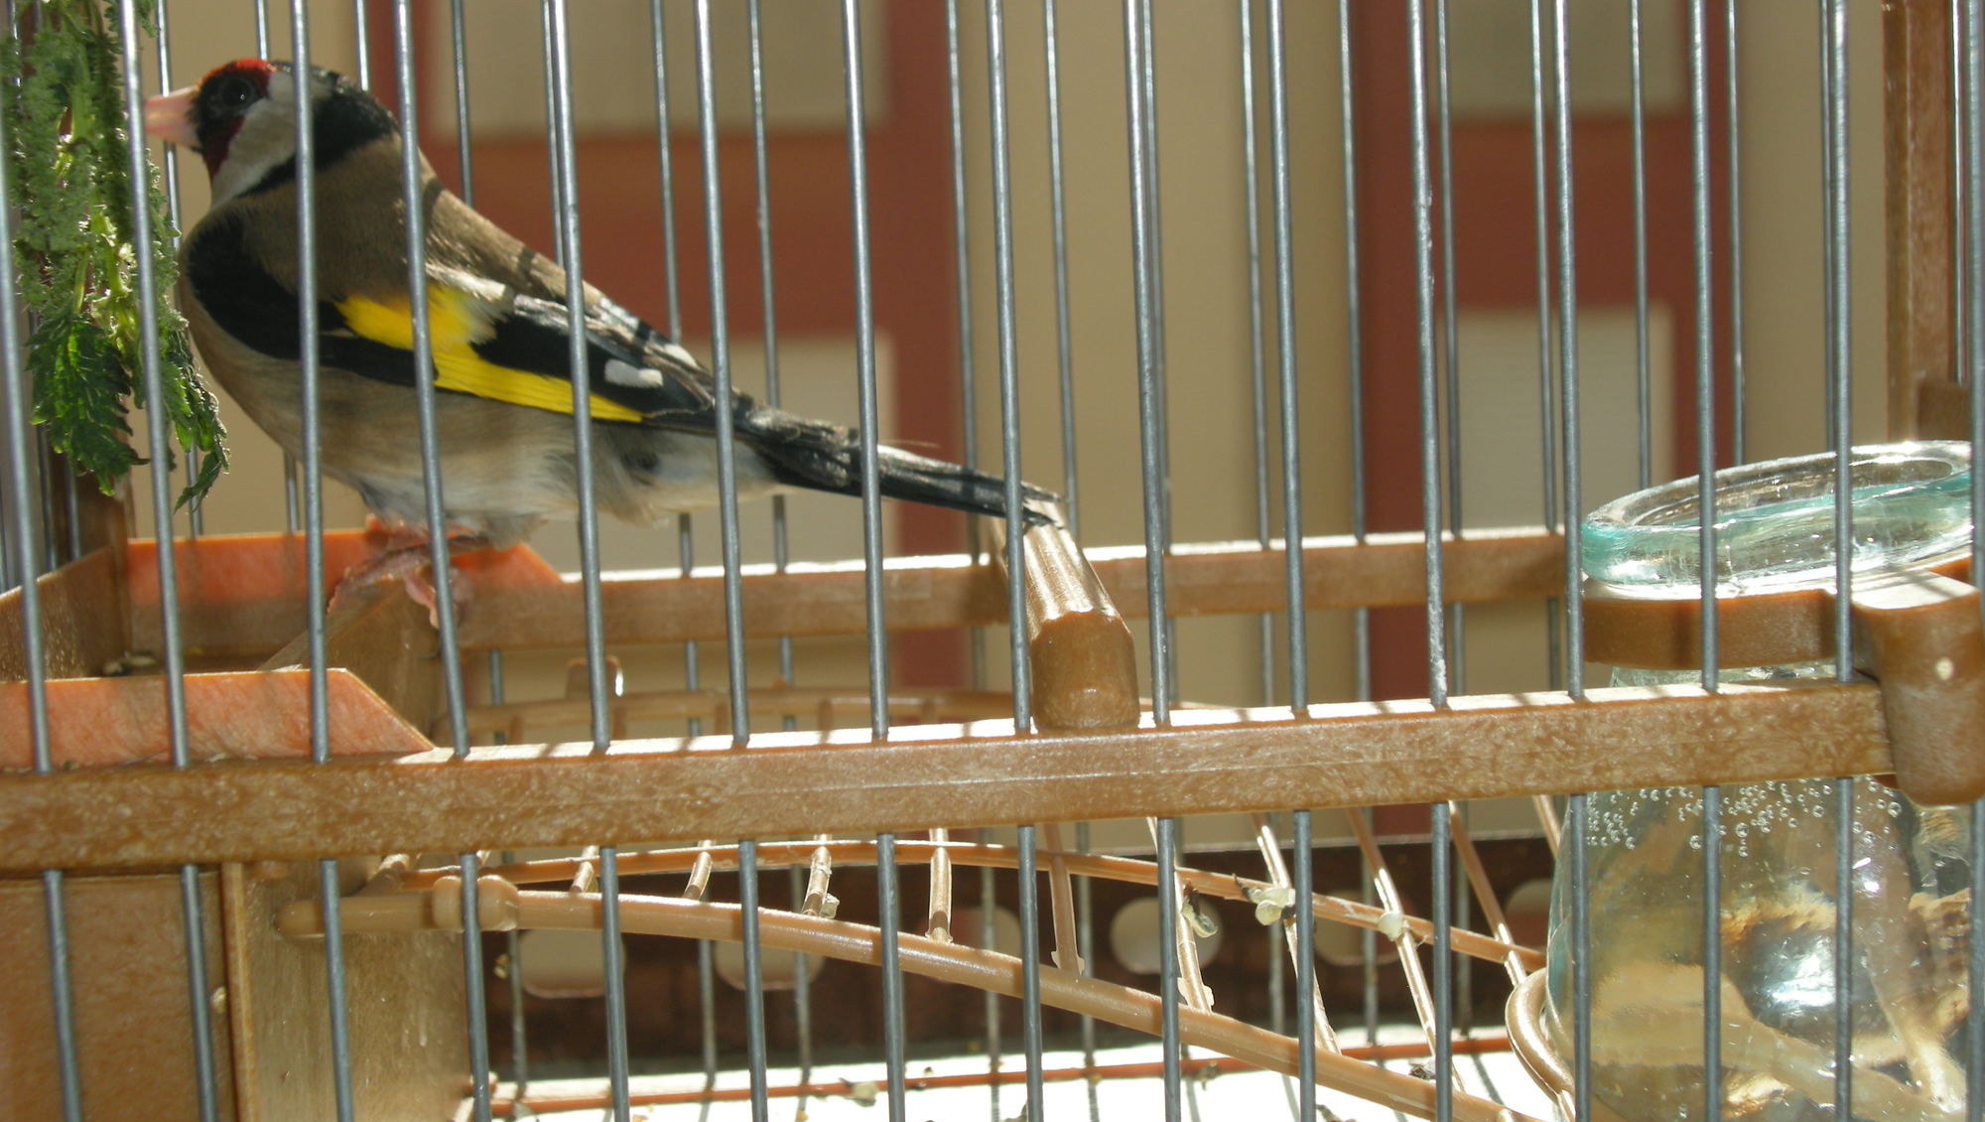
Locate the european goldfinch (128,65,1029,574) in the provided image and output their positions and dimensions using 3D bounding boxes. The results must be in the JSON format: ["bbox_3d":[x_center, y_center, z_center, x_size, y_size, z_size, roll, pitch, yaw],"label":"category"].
[{"bbox_3d":[-0.047,-0.028,0.355,0.112,0.061,0.046,-1,6,12],"label":"european goldfinch"}]

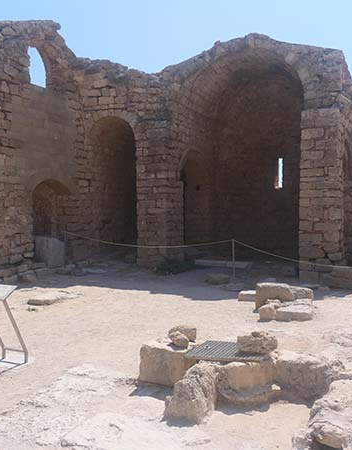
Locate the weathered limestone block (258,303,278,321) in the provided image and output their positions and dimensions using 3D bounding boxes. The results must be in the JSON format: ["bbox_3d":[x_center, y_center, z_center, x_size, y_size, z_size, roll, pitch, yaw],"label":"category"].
[{"bbox_3d":[1.487,1.405,7.596,0.268,0.231,0.242,1,3,15],"label":"weathered limestone block"}]

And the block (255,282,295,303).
[{"bbox_3d":[1.702,1.213,8.013,0.620,0.410,0.360,0,2,9],"label":"block"}]

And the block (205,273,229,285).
[{"bbox_3d":[0.823,1.067,9.331,0.440,0.190,0.330,0,3,23],"label":"block"}]

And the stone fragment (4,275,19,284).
[{"bbox_3d":[-3.756,1.227,10.736,0.260,0.190,0.280,1,2,18],"label":"stone fragment"}]

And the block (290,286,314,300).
[{"bbox_3d":[2.366,1.325,8.761,0.423,0.274,0.317,1,3,15],"label":"block"}]

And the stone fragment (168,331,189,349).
[{"bbox_3d":[0.033,1.221,4.978,0.177,0.142,0.150,1,3,25],"label":"stone fragment"}]

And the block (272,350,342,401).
[{"bbox_3d":[1.322,1.510,4.739,0.651,0.309,0.391,1,3,15],"label":"block"}]

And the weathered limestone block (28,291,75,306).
[{"bbox_3d":[-2.068,1.218,7.879,0.760,0.120,0.620,0,3,15],"label":"weathered limestone block"}]

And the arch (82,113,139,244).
[{"bbox_3d":[-2.015,-1.202,14.149,1.680,3.980,0.900,1,2,18],"label":"arch"}]

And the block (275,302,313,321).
[{"bbox_3d":[1.837,1.365,7.338,0.520,0.155,0.400,0,2,9],"label":"block"}]

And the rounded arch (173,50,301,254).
[{"bbox_3d":[1.793,-1.383,11.208,2.702,4.539,2.400,0,3,23],"label":"rounded arch"}]

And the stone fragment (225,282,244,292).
[{"bbox_3d":[1.249,1.330,9.978,0.384,0.142,0.307,1,3,15],"label":"stone fragment"}]

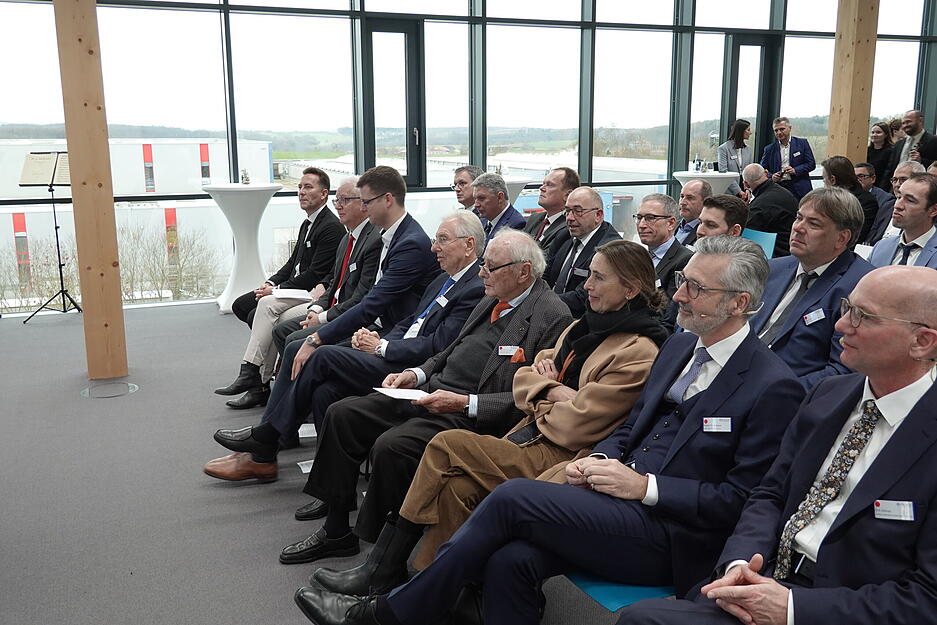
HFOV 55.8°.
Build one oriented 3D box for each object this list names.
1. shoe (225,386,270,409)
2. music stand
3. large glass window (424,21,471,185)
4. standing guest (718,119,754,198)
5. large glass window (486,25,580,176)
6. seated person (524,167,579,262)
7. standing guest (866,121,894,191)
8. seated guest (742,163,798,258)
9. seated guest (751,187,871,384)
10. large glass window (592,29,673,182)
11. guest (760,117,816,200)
[{"bbox_3d":[-1.284,0.482,5.207,0.280,0.130,0.105,-4,12,-16],"label":"shoe"},{"bbox_3d":[-3.509,-0.661,7.612,0.530,1.400,0.450,-1,12,-3],"label":"music stand"},{"bbox_3d":[-0.204,-2.083,8.914,0.476,1.593,0.100,-5,13,-21],"label":"large glass window"},{"bbox_3d":[2.816,-1.175,9.300,0.480,1.670,0.340,-6,13,-26],"label":"standing guest"},{"bbox_3d":[0.629,-2.155,9.241,1.169,1.593,0.100,-5,13,-21],"label":"large glass window"},{"bbox_3d":[0.343,-0.188,5.397,0.850,1.350,0.560,-5,13,-21],"label":"seated person"},{"bbox_3d":[4.133,-1.081,8.900,0.340,1.630,0.460,-11,16,-41],"label":"standing guest"},{"bbox_3d":[2.368,-0.513,7.031,0.580,1.300,0.800,-7,14,-29],"label":"seated guest"},{"bbox_3d":[1.195,0.216,3.453,0.850,1.350,0.580,-5,13,-21],"label":"seated guest"},{"bbox_3d":[1.760,-2.253,9.685,1.169,1.593,0.100,-5,13,-21],"label":"large glass window"},{"bbox_3d":[3.331,-1.198,9.300,0.560,1.700,0.360,5,13,24],"label":"guest"}]

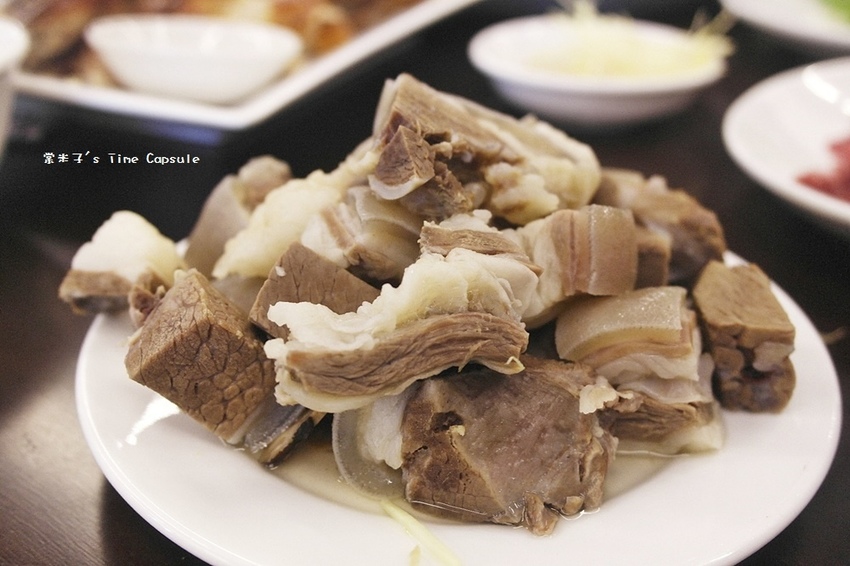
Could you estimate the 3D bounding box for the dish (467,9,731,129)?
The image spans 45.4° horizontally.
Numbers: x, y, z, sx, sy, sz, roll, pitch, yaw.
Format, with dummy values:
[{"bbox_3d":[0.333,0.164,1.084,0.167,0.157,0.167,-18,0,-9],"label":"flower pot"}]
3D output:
[{"bbox_3d":[0.072,-0.091,0.439,0.111,0.025,0.111,1,30,0],"label":"dish"}]

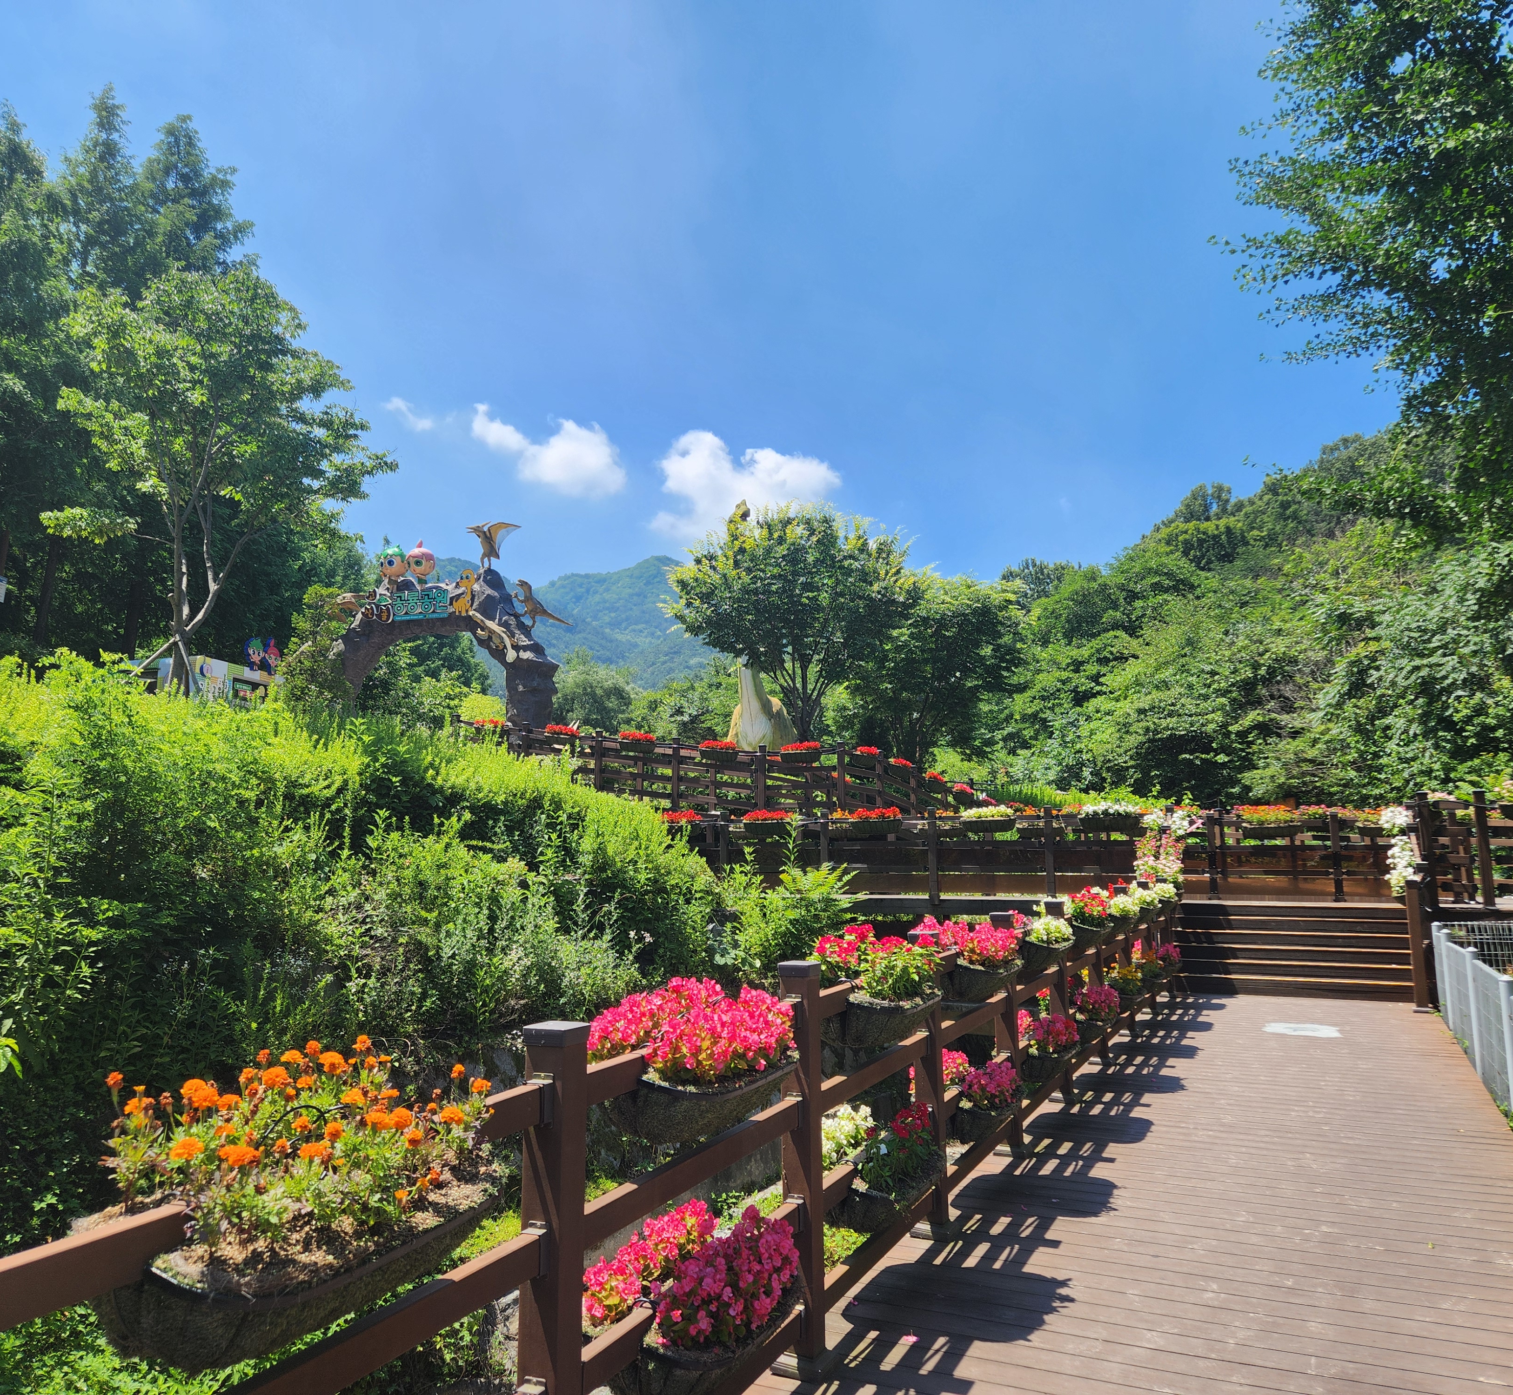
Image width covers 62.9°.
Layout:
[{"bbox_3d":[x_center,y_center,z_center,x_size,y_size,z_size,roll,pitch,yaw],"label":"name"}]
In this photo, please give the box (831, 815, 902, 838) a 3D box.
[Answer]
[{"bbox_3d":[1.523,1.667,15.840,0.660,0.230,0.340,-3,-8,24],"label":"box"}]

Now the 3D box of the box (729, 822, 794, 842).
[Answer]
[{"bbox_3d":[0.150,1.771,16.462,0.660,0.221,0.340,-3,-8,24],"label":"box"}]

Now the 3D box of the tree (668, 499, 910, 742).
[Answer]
[{"bbox_3d":[0.714,-1.510,27.000,5.289,5.538,5.127,0,-7,2],"label":"tree"}]

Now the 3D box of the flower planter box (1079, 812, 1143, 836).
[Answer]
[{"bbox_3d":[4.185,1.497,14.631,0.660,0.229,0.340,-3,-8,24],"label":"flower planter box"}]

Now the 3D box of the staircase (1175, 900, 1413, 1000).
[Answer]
[{"bbox_3d":[5.702,2.687,13.225,2.352,0.864,1.370,-3,-8,24],"label":"staircase"}]

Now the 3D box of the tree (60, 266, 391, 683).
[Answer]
[{"bbox_3d":[-9.493,-3.825,22.000,5.856,8.038,5.677,3,-8,-23],"label":"tree"}]

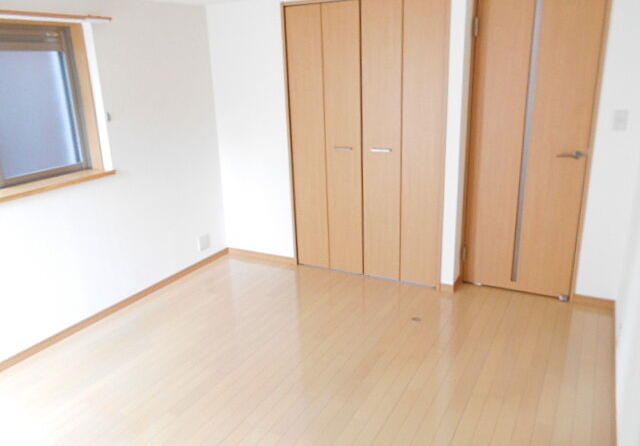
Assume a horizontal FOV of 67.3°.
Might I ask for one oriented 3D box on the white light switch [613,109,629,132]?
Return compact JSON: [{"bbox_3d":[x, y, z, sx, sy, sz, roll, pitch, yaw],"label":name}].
[{"bbox_3d":[1.773,-0.604,2.837,0.070,0.121,0.010,8,20,29],"label":"white light switch"}]

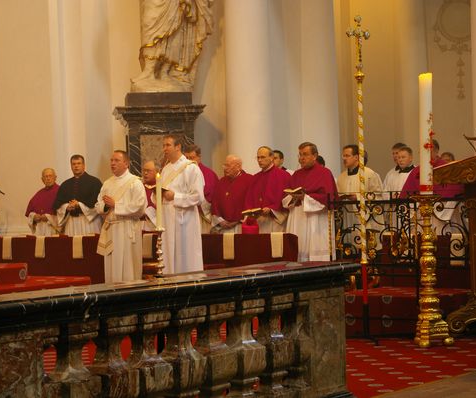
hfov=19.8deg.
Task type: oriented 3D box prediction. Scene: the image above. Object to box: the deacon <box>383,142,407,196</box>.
[{"bbox_3d":[1.689,0.264,14.399,0.520,1.710,0.420,-2,0,32],"label":"deacon"}]

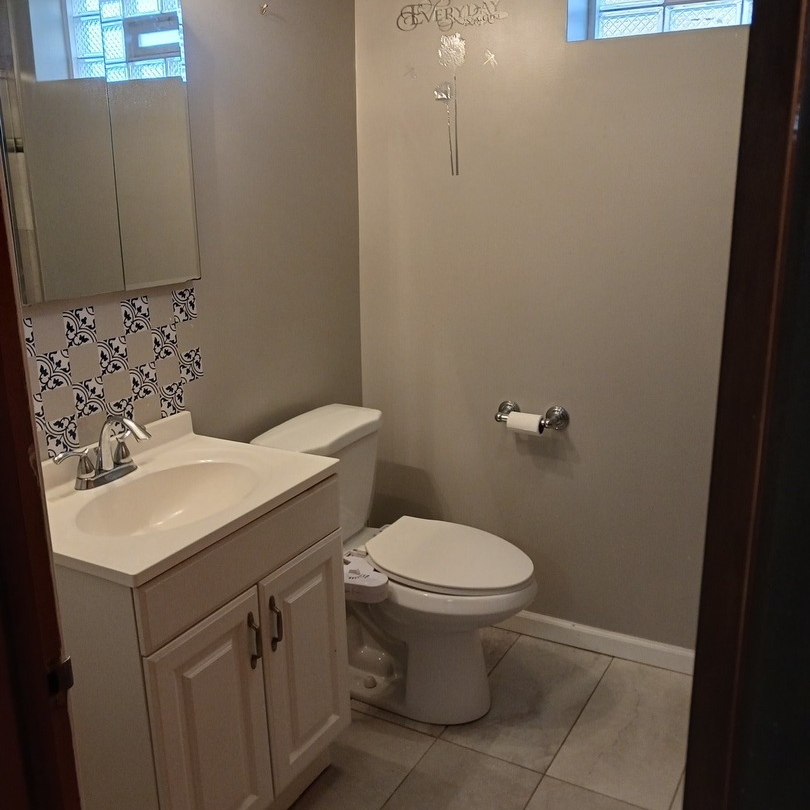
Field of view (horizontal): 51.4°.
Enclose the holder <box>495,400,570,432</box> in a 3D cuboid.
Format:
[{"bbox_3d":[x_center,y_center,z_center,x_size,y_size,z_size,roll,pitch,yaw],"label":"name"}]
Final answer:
[{"bbox_3d":[0.366,0.043,2.507,0.224,0.072,0.080,8,18,28],"label":"holder"}]

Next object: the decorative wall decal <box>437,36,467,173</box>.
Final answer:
[{"bbox_3d":[0.134,-0.867,2.422,0.089,0.394,0.006,8,18,28],"label":"decorative wall decal"}]

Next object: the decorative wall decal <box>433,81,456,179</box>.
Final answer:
[{"bbox_3d":[0.113,-0.809,2.451,0.064,0.269,0.006,8,18,28],"label":"decorative wall decal"}]

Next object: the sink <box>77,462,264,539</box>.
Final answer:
[{"bbox_3d":[-0.477,0.248,1.730,0.298,0.139,0.418,8,18,28],"label":"sink"}]

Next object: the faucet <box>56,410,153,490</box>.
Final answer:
[{"bbox_3d":[-0.599,0.092,1.780,0.169,0.144,0.239,8,18,28],"label":"faucet"}]

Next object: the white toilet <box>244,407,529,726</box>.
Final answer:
[{"bbox_3d":[0.009,0.463,2.365,0.751,0.756,0.448,8,18,28],"label":"white toilet"}]

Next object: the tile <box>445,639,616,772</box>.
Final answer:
[{"bbox_3d":[0.368,0.844,2.413,0.301,0.012,0.603,8,18,28],"label":"tile"}]

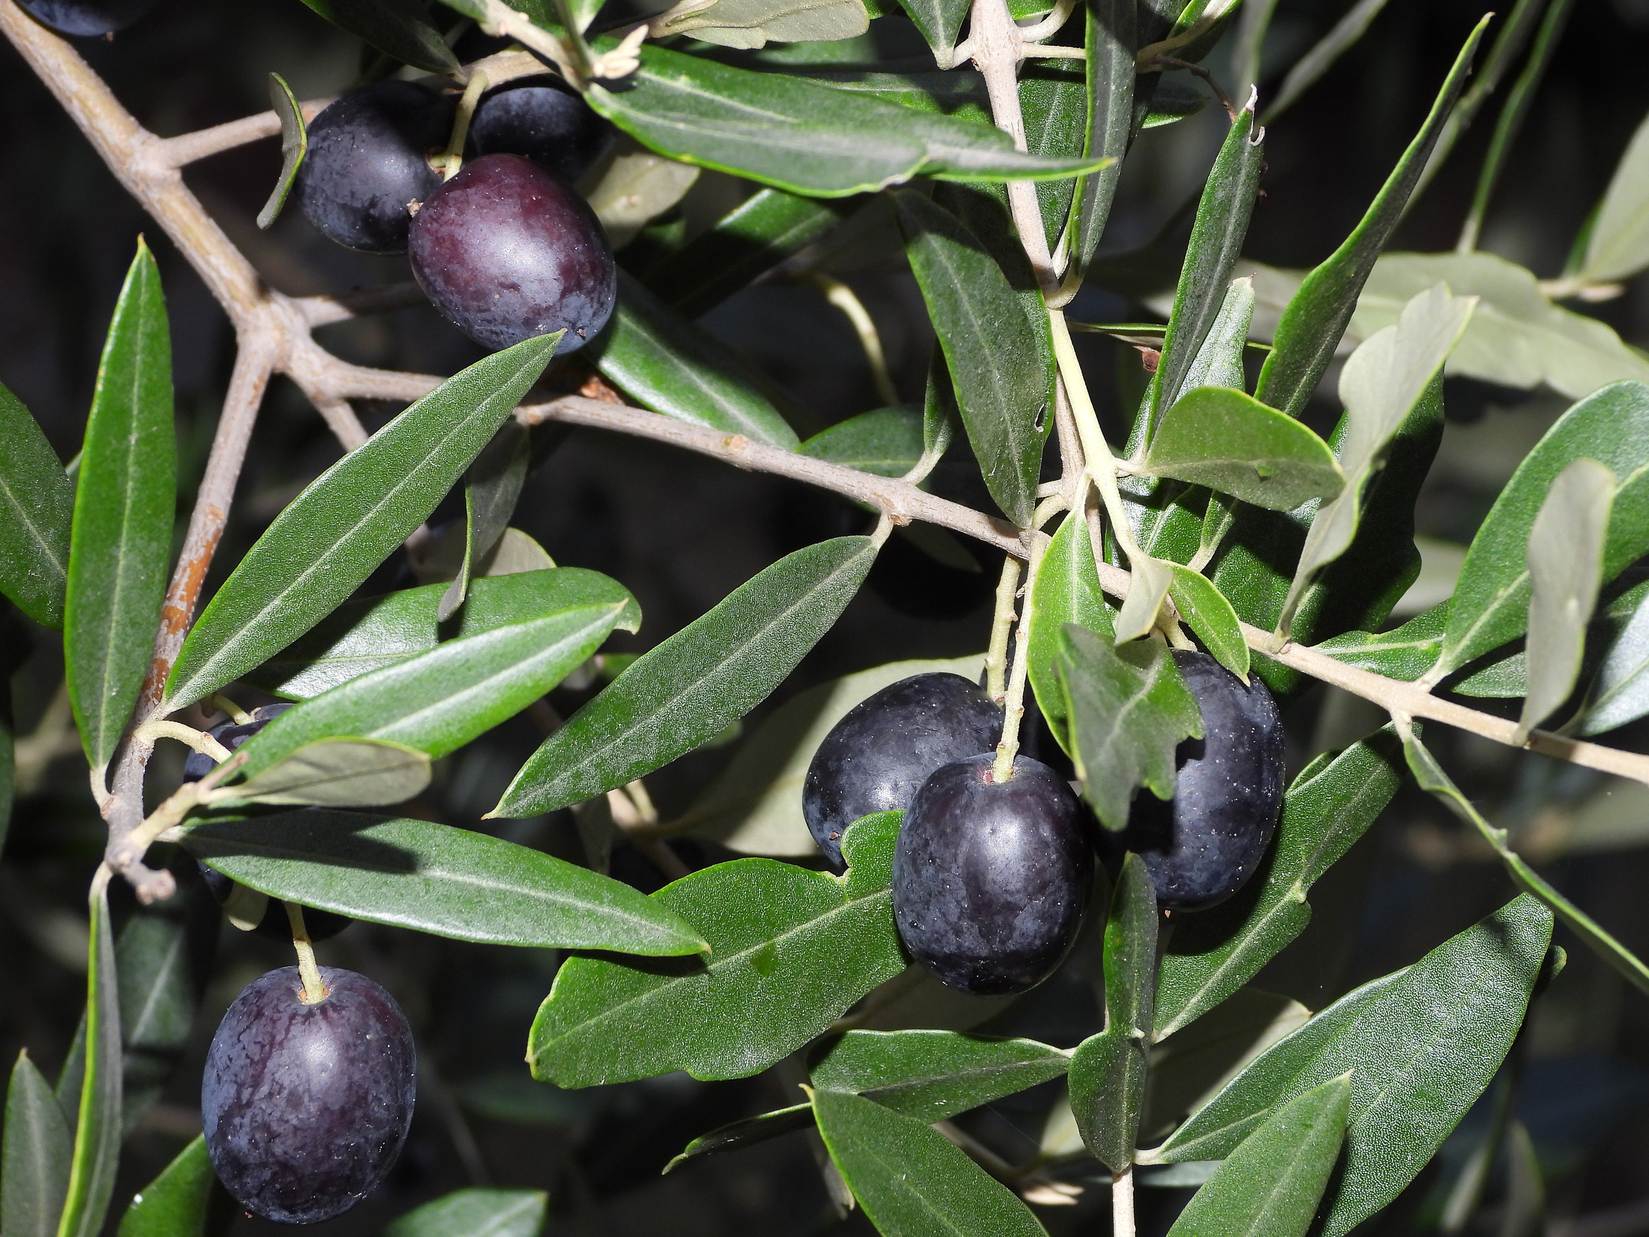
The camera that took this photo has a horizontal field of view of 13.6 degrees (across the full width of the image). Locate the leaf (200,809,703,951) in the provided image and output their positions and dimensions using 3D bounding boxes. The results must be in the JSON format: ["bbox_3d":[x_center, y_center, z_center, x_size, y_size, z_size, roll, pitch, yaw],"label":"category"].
[{"bbox_3d":[-0.034,0.023,0.613,0.048,0.011,0.004,13,-25,0],"label":"leaf"}]

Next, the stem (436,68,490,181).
[{"bbox_3d":[-0.032,-0.044,0.617,0.003,0.011,0.002,18,0,0],"label":"stem"}]

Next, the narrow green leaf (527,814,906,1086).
[{"bbox_3d":[-0.006,0.032,0.656,0.049,0.019,0.007,-25,-13,-9],"label":"narrow green leaf"}]

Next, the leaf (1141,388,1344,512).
[{"bbox_3d":[0.039,-0.016,0.641,0.022,0.012,0.006,5,-14,34],"label":"leaf"}]

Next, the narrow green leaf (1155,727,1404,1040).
[{"bbox_3d":[0.043,0.025,0.677,0.012,0.039,0.006,38,-6,11],"label":"narrow green leaf"}]

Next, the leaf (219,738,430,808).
[{"bbox_3d":[-0.046,0.015,0.633,0.025,0.008,0.003,-10,34,33],"label":"leaf"}]

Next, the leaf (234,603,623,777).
[{"bbox_3d":[-0.037,0.007,0.642,0.041,0.010,0.006,-24,-26,11],"label":"leaf"}]

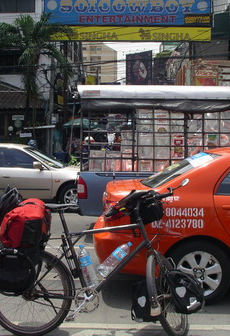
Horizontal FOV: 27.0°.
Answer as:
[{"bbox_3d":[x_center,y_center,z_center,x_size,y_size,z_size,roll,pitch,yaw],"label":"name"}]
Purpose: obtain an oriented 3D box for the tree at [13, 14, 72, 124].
[{"bbox_3d":[-2.441,-2.224,15.700,2.100,5.673,2.100,0,3,0],"label":"tree"}]

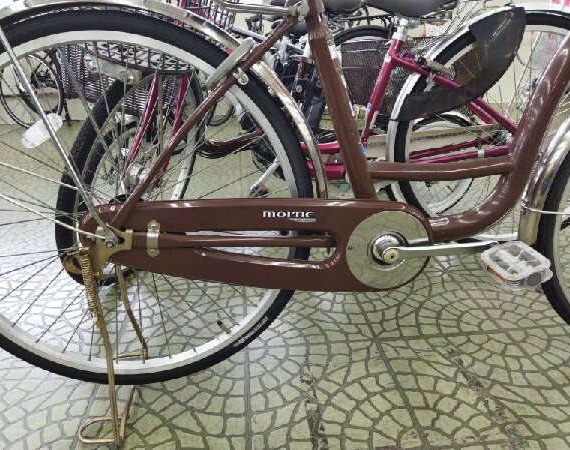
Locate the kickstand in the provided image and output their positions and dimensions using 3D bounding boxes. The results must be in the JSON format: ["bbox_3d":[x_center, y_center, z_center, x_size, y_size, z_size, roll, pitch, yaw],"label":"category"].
[{"bbox_3d":[-0.334,0.178,0.849,0.100,0.346,0.255,-3,22,-5],"label":"kickstand"}]

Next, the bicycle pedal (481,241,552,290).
[{"bbox_3d":[0.349,0.060,0.713,0.068,0.025,0.099,-27,22,4],"label":"bicycle pedal"}]

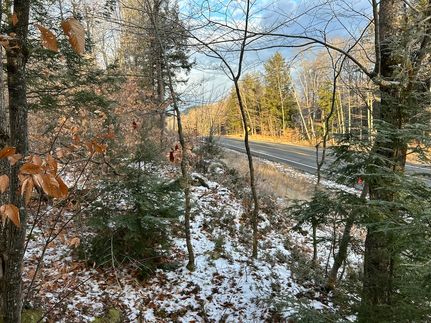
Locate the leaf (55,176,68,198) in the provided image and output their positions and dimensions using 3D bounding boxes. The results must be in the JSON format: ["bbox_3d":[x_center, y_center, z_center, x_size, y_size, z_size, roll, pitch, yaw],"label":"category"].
[{"bbox_3d":[-0.493,0.081,1.030,0.051,0.073,0.035,0,6,0],"label":"leaf"}]

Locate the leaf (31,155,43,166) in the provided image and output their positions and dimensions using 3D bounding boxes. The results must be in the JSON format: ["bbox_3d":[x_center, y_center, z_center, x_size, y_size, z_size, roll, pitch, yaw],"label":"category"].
[{"bbox_3d":[-0.597,-0.003,1.080,0.040,0.040,0.030,0,6,0],"label":"leaf"}]

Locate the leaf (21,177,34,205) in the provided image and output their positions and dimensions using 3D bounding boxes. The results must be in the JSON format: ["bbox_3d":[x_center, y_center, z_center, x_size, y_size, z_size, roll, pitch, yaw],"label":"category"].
[{"bbox_3d":[-0.593,0.091,1.020,0.044,0.088,0.035,0,6,0],"label":"leaf"}]

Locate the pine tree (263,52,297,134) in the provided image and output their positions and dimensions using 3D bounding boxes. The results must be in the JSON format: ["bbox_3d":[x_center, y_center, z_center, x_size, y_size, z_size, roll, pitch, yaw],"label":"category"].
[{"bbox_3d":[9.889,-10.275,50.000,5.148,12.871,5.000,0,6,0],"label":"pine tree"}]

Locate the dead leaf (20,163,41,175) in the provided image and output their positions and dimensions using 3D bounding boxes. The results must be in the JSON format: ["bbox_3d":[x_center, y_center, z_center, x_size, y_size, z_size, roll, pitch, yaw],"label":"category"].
[{"bbox_3d":[-0.580,0.022,1.020,0.069,0.038,0.040,0,6,0],"label":"dead leaf"}]

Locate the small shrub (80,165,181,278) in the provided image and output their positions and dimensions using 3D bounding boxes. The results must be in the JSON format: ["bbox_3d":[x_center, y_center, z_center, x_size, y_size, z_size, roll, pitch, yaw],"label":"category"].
[{"bbox_3d":[-1.051,0.723,4.000,1.150,1.276,1.100,0,6,0],"label":"small shrub"}]

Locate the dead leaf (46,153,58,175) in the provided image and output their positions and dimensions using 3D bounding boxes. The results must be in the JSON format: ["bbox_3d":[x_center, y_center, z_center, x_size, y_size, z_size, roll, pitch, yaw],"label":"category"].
[{"bbox_3d":[-0.534,0.010,1.060,0.039,0.066,0.030,0,6,0],"label":"dead leaf"}]

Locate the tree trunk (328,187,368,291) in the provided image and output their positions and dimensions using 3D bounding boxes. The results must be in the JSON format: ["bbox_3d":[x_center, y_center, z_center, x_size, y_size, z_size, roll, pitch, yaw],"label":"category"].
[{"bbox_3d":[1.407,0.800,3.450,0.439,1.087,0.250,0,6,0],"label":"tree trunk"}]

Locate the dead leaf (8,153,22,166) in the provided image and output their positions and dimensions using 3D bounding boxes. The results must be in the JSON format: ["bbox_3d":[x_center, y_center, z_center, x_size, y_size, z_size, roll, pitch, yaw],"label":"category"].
[{"bbox_3d":[-0.667,-0.007,1.080,0.047,0.047,0.030,0,6,0],"label":"dead leaf"}]

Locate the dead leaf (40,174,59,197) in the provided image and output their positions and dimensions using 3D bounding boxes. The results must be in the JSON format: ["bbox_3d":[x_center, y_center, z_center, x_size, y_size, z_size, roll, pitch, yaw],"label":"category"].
[{"bbox_3d":[-0.523,0.076,1.020,0.057,0.069,0.040,0,6,0],"label":"dead leaf"}]

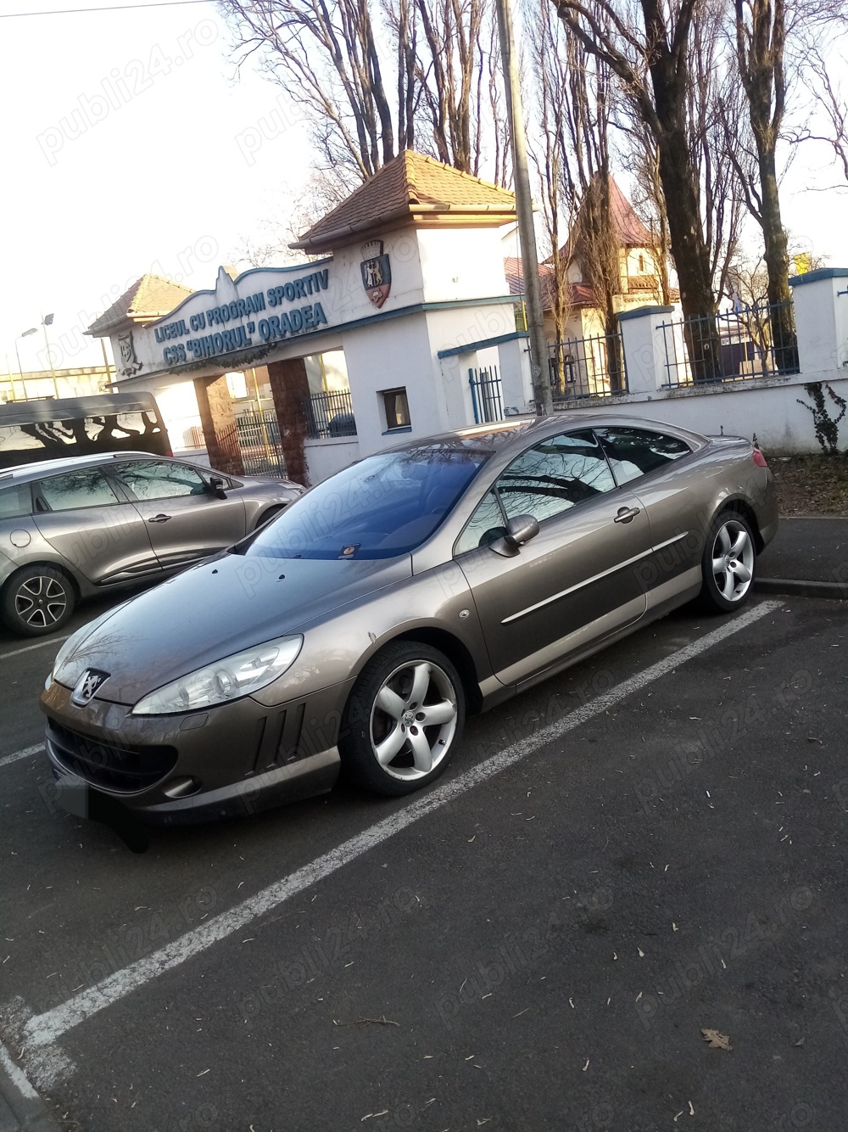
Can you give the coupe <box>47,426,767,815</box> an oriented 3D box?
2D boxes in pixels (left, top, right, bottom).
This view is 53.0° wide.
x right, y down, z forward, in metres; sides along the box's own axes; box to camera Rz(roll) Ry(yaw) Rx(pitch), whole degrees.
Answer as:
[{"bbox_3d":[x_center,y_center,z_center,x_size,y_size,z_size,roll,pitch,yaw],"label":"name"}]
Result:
[{"bbox_3d":[0.290,-0.061,5.060,4.815,1.400,1.890,-19,14,-40],"label":"coupe"}]

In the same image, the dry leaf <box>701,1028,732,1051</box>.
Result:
[{"bbox_3d":[0.714,1.156,2.073,0.063,0.018,0.090,-15,13,-29],"label":"dry leaf"}]

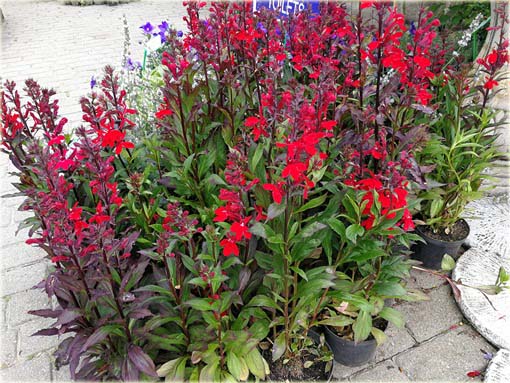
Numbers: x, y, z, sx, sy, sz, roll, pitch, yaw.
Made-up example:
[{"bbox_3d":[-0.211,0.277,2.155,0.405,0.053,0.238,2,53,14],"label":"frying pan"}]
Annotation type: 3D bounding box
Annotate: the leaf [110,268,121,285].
[{"bbox_3d":[-0.284,0.173,0.810,0.021,0.030,0.022,-1,34,0],"label":"leaf"}]

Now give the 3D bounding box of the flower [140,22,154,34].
[{"bbox_3d":[-0.454,-0.688,1.680,0.057,0.043,0.045,2,35,4],"label":"flower"}]

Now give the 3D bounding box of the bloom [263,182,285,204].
[{"bbox_3d":[0.038,0.004,0.829,0.045,0.041,0.032,0,34,0],"label":"bloom"}]

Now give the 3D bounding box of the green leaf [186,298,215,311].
[{"bbox_3d":[-0.127,0.262,0.924,0.065,0.022,0.026,0,34,0],"label":"green leaf"}]

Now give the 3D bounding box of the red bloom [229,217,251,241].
[{"bbox_3d":[-0.032,0.081,0.868,0.043,0.045,0.032,0,34,0],"label":"red bloom"}]

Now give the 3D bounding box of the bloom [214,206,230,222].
[{"bbox_3d":[-0.073,0.051,0.890,0.034,0.029,0.030,17,38,24],"label":"bloom"}]

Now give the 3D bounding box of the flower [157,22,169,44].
[{"bbox_3d":[-0.391,-0.667,1.680,0.050,0.083,0.050,-7,35,-8],"label":"flower"}]

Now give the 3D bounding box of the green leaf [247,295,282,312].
[{"bbox_3d":[0.023,0.274,0.974,0.090,0.032,0.036,0,34,0],"label":"green leaf"}]

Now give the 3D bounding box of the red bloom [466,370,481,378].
[{"bbox_3d":[0.649,0.543,1.182,0.039,0.010,0.018,0,34,0],"label":"red bloom"}]

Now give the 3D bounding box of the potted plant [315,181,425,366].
[{"bbox_3d":[0.303,0.252,1.111,0.257,0.572,0.257,0,34,0],"label":"potted plant"}]

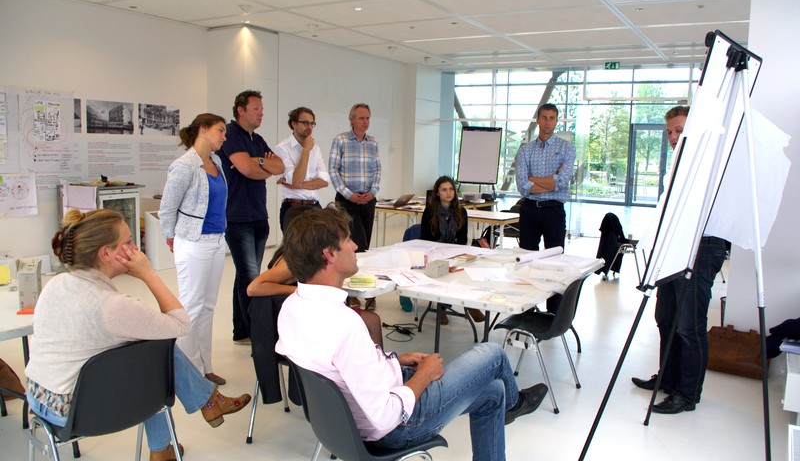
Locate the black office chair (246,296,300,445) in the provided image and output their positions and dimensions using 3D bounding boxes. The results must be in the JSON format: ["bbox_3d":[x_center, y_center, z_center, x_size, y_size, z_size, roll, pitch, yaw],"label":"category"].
[{"bbox_3d":[-0.456,0.662,3.049,0.500,0.790,0.540,5,9,21],"label":"black office chair"}]

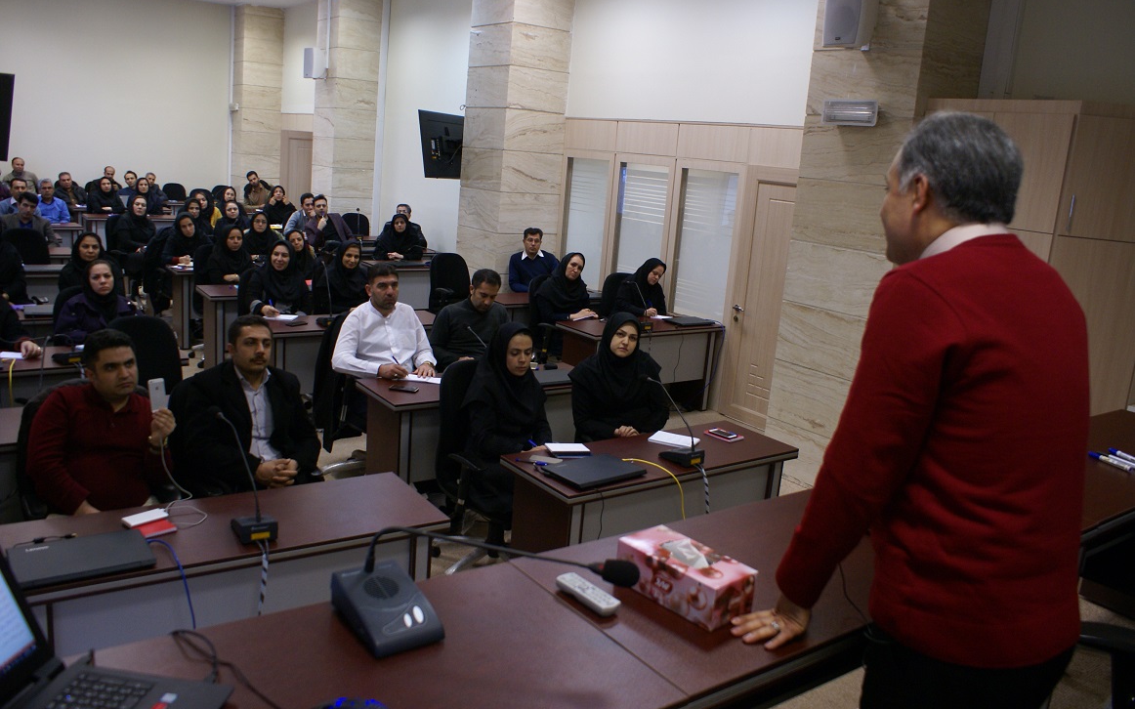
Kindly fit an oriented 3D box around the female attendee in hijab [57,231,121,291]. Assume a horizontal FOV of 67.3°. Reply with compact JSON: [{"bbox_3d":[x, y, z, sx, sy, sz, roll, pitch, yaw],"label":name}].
[{"bbox_3d":[-3.452,-0.292,6.228,0.520,1.220,0.750,-4,16,-35],"label":"female attendee in hijab"}]

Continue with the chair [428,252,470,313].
[{"bbox_3d":[-1.167,-0.533,8.997,0.620,1.040,0.640,-5,15,-35],"label":"chair"}]

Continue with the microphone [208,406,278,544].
[{"bbox_3d":[-1.089,0.399,2.840,0.165,0.390,0.250,-5,16,-36],"label":"microphone"}]

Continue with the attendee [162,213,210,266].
[{"bbox_3d":[-3.690,-0.758,8.254,0.500,1.230,0.760,-5,16,-36],"label":"attendee"}]

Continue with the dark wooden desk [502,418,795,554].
[{"bbox_3d":[0.398,0.829,4.071,1.430,0.750,0.550,-5,16,-36],"label":"dark wooden desk"}]

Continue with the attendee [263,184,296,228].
[{"bbox_3d":[-4.235,-1.830,12.584,0.540,1.250,0.750,-5,17,-38],"label":"attendee"}]

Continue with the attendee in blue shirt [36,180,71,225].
[{"bbox_3d":[-6.471,-1.534,10.732,0.550,1.280,0.750,-6,17,-40],"label":"attendee in blue shirt"}]

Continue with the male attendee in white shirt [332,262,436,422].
[{"bbox_3d":[-1.102,0.145,5.157,0.620,1.360,0.850,-2,14,-28],"label":"male attendee in white shirt"}]

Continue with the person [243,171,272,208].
[{"bbox_3d":[-5.157,-2.306,14.205,0.560,1.310,0.780,-6,17,-40],"label":"person"}]

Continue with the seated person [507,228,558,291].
[{"bbox_3d":[-0.310,-0.551,8.366,0.540,1.340,0.800,-3,15,-31],"label":"seated person"}]

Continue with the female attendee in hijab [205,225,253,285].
[{"bbox_3d":[-2.869,-0.493,7.369,0.500,1.240,0.760,-3,15,-31],"label":"female attendee in hijab"}]

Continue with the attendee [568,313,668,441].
[{"bbox_3d":[0.287,0.450,4.279,0.520,1.290,0.780,-2,14,-29],"label":"attendee"}]

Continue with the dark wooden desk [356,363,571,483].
[{"bbox_3d":[-0.498,0.523,5.095,1.392,0.737,0.523,-5,15,-35],"label":"dark wooden desk"}]

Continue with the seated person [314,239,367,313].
[{"bbox_3d":[-1.798,-0.278,7.006,0.520,1.300,0.820,-2,14,-28],"label":"seated person"}]

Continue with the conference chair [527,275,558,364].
[{"bbox_3d":[-0.066,-0.181,7.729,0.620,1.050,0.640,-5,15,-35],"label":"conference chair"}]

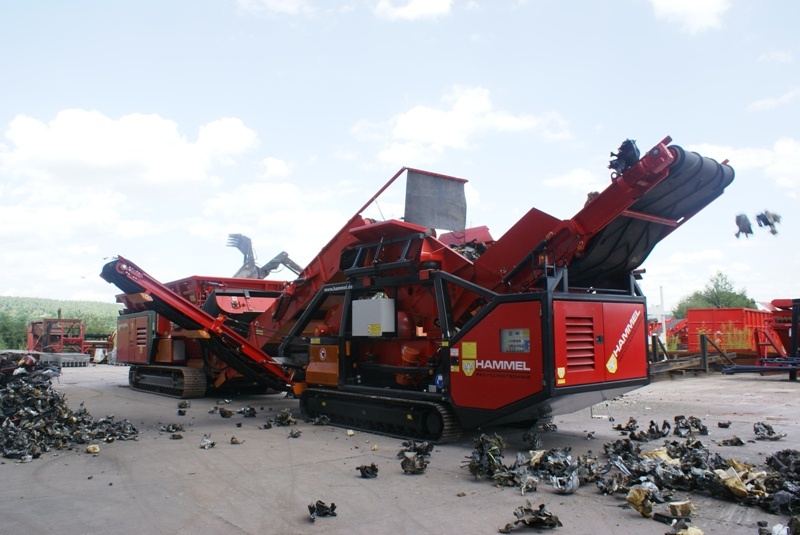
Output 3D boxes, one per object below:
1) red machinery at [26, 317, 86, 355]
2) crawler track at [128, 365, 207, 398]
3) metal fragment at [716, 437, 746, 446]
[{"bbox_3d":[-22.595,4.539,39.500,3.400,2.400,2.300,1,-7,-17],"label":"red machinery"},{"bbox_3d":[-7.244,3.457,18.557,0.580,0.850,4.100,5,-8,-42],"label":"crawler track"},{"bbox_3d":[4.974,2.616,9.032,0.380,0.130,0.260,-3,-7,19],"label":"metal fragment"}]

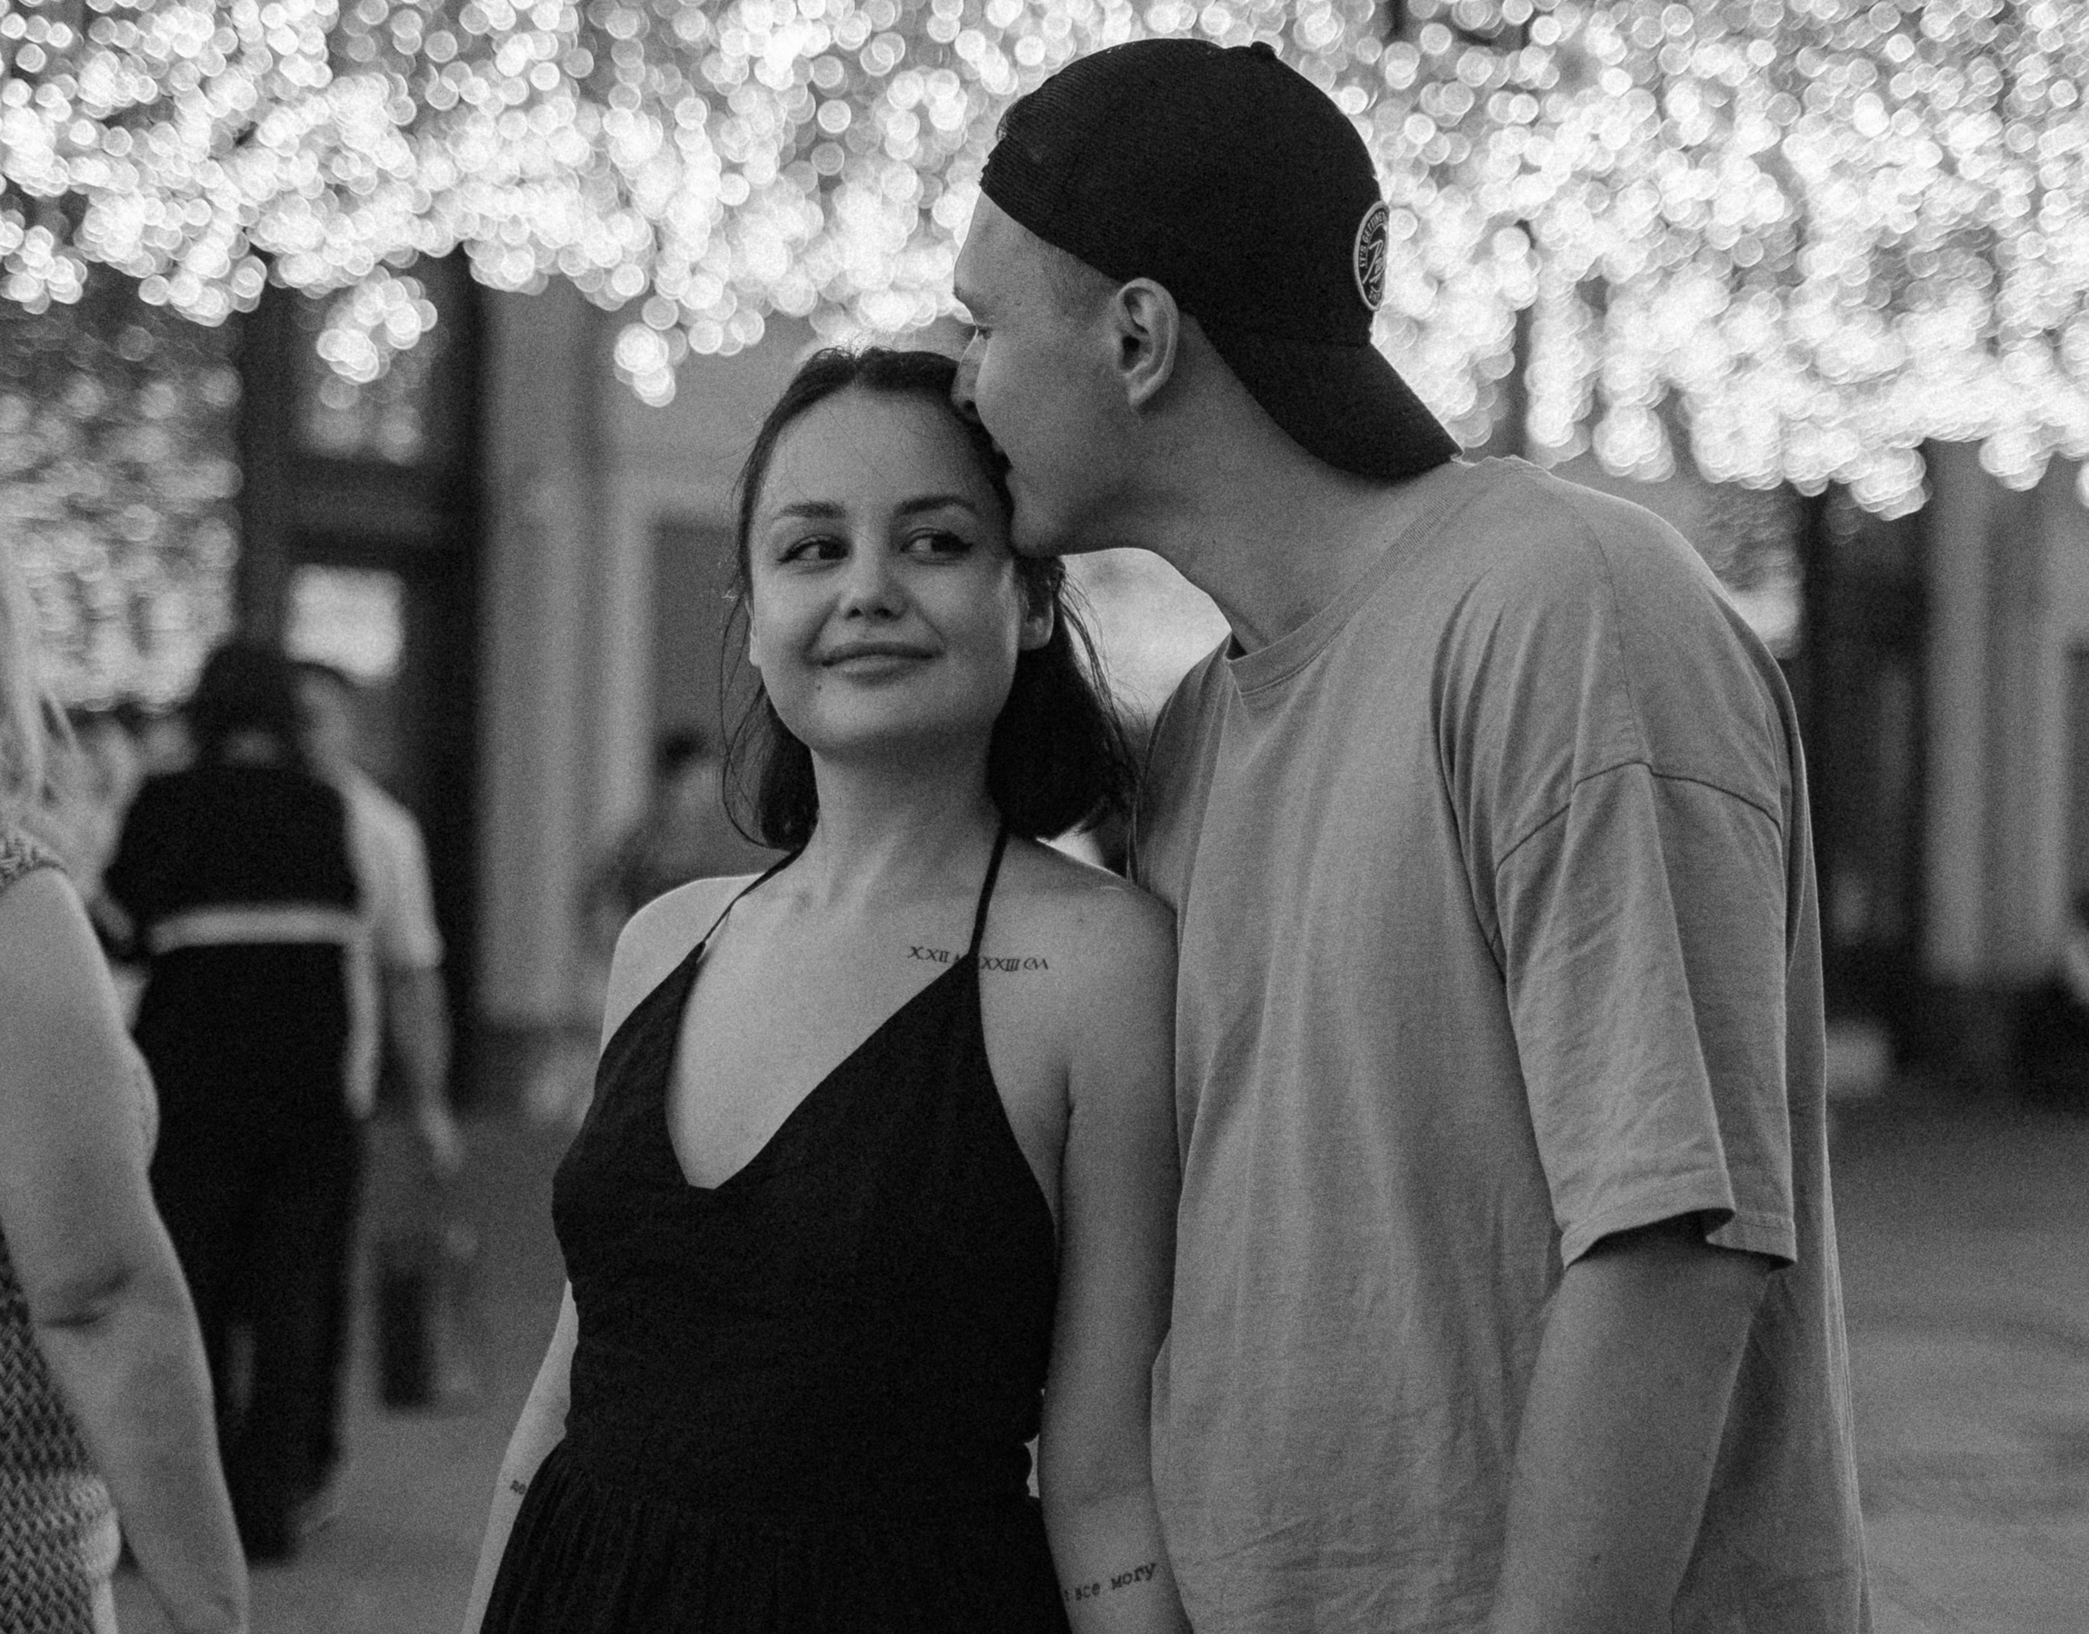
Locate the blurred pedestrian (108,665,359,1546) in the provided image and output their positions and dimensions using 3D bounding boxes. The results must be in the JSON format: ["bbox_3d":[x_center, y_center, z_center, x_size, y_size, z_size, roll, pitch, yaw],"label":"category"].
[{"bbox_3d":[-1.485,0.523,8.500,0.480,1.690,0.360,1,0,-6],"label":"blurred pedestrian"}]

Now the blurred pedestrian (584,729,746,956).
[{"bbox_3d":[-1.200,0.540,14.500,0.500,1.650,0.360,1,0,-30],"label":"blurred pedestrian"}]

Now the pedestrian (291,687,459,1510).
[{"bbox_3d":[-1.407,0.547,9.200,0.500,1.720,0.340,1,0,6],"label":"pedestrian"}]

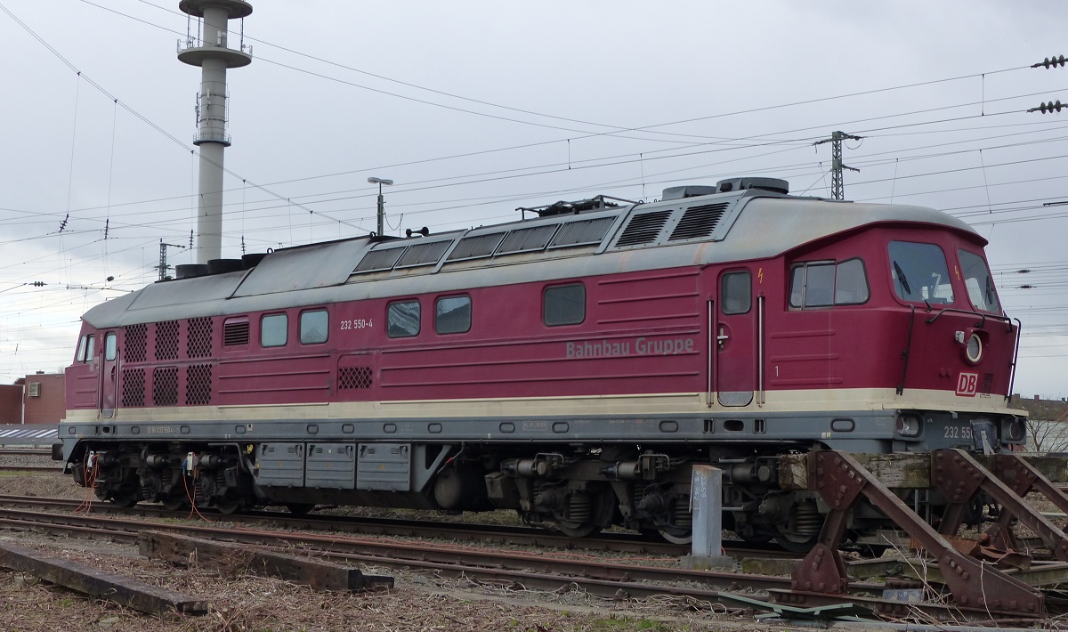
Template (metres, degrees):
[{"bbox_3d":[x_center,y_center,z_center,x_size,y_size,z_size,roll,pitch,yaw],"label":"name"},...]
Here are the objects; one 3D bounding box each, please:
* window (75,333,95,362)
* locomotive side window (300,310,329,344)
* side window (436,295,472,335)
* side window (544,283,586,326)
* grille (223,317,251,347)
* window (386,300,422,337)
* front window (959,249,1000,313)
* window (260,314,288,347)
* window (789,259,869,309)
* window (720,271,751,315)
[{"bbox_3d":[-8.702,0.638,30.152,0.070,0.544,1.030,5,-7,-41],"label":"window"},{"bbox_3d":[-3.444,0.183,24.316,0.070,0.550,0.782,5,-7,-43],"label":"locomotive side window"},{"bbox_3d":[-1.126,-0.005,21.881,0.070,0.533,0.782,5,-7,-43],"label":"side window"},{"bbox_3d":[0.413,-0.136,20.265,0.070,0.550,0.792,5,-7,-43],"label":"side window"},{"bbox_3d":[-4.984,0.271,25.937,0.070,0.493,0.800,5,-7,-43],"label":"grille"},{"bbox_3d":[-1.902,0.055,22.696,0.070,0.537,0.794,5,-7,-43],"label":"window"},{"bbox_3d":[5.274,-0.404,18.233,0.070,0.743,0.929,-22,-17,32],"label":"front window"},{"bbox_3d":[-4.212,0.250,25.123,0.070,0.537,0.776,5,-7,-43],"label":"window"},{"bbox_3d":[3.351,-0.361,17.491,1.070,0.544,0.070,-4,-7,44],"label":"window"},{"bbox_3d":[2.400,-0.269,18.266,0.460,0.518,0.070,-4,-7,44],"label":"window"}]

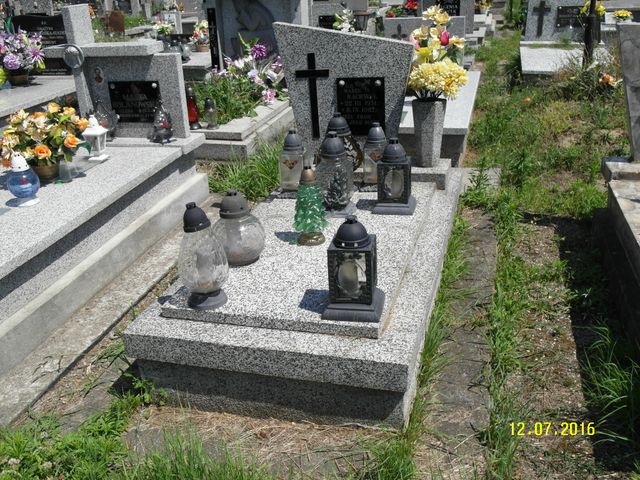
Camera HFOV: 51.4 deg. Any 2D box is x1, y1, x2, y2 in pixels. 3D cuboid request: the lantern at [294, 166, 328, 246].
[{"bbox_3d":[-0.045,-0.143,2.711,0.136,0.314,0.136,-4,25,2],"label":"lantern"}]

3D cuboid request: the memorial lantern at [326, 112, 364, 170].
[{"bbox_3d":[0.089,-0.442,3.218,0.220,0.336,0.220,4,24,16],"label":"memorial lantern"}]

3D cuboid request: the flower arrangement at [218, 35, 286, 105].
[{"bbox_3d":[-0.574,-1.451,5.664,0.552,0.504,0.456,3,26,17],"label":"flower arrangement"}]

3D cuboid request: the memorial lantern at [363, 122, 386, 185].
[{"bbox_3d":[0.273,-0.425,3.226,0.110,0.277,0.110,4,24,16],"label":"memorial lantern"}]

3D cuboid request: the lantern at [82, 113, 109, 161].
[{"bbox_3d":[-1.194,-0.553,3.547,0.107,0.223,0.107,4,24,16],"label":"lantern"}]

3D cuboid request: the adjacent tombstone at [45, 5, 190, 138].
[{"bbox_3d":[-1.274,-1.030,4.144,0.852,0.810,0.192,3,26,17],"label":"adjacent tombstone"}]

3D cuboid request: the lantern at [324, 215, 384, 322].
[{"bbox_3d":[0.110,0.079,2.045,0.171,0.308,0.171,2,24,12],"label":"lantern"}]

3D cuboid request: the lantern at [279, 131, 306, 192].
[{"bbox_3d":[-0.153,-0.390,3.208,0.120,0.287,0.120,3,26,17],"label":"lantern"}]

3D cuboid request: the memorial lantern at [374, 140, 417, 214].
[{"bbox_3d":[0.327,-0.295,2.974,0.186,0.318,0.186,2,25,15],"label":"memorial lantern"}]

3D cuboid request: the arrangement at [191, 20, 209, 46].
[{"bbox_3d":[-1.476,-2.513,8.220,0.300,0.384,0.288,3,26,17],"label":"arrangement"}]

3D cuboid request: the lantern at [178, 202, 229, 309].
[{"bbox_3d":[-0.414,0.044,2.303,0.172,0.367,0.172,3,26,17],"label":"lantern"}]

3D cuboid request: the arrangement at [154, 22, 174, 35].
[{"bbox_3d":[-2.299,-3.112,9.840,0.312,0.264,0.288,3,26,17],"label":"arrangement"}]

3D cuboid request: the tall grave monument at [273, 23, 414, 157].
[{"bbox_3d":[0.128,-0.719,3.310,0.676,0.705,0.088,4,24,16],"label":"tall grave monument"}]

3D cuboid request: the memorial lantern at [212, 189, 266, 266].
[{"bbox_3d":[-0.308,-0.051,2.477,0.196,0.277,0.196,4,24,16],"label":"memorial lantern"}]

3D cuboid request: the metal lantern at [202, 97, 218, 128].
[{"bbox_3d":[-0.787,-0.921,4.822,0.093,0.220,0.093,4,24,16],"label":"metal lantern"}]

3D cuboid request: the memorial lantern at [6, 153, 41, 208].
[{"bbox_3d":[-1.303,-0.276,2.914,0.145,0.234,0.145,4,24,16],"label":"memorial lantern"}]

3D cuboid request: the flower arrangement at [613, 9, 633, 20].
[{"bbox_3d":[3.708,-2.758,8.160,0.252,0.192,0.240,3,26,17],"label":"flower arrangement"}]

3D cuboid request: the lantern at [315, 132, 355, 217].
[{"bbox_3d":[0.069,-0.300,2.904,0.160,0.339,0.160,-3,23,1],"label":"lantern"}]

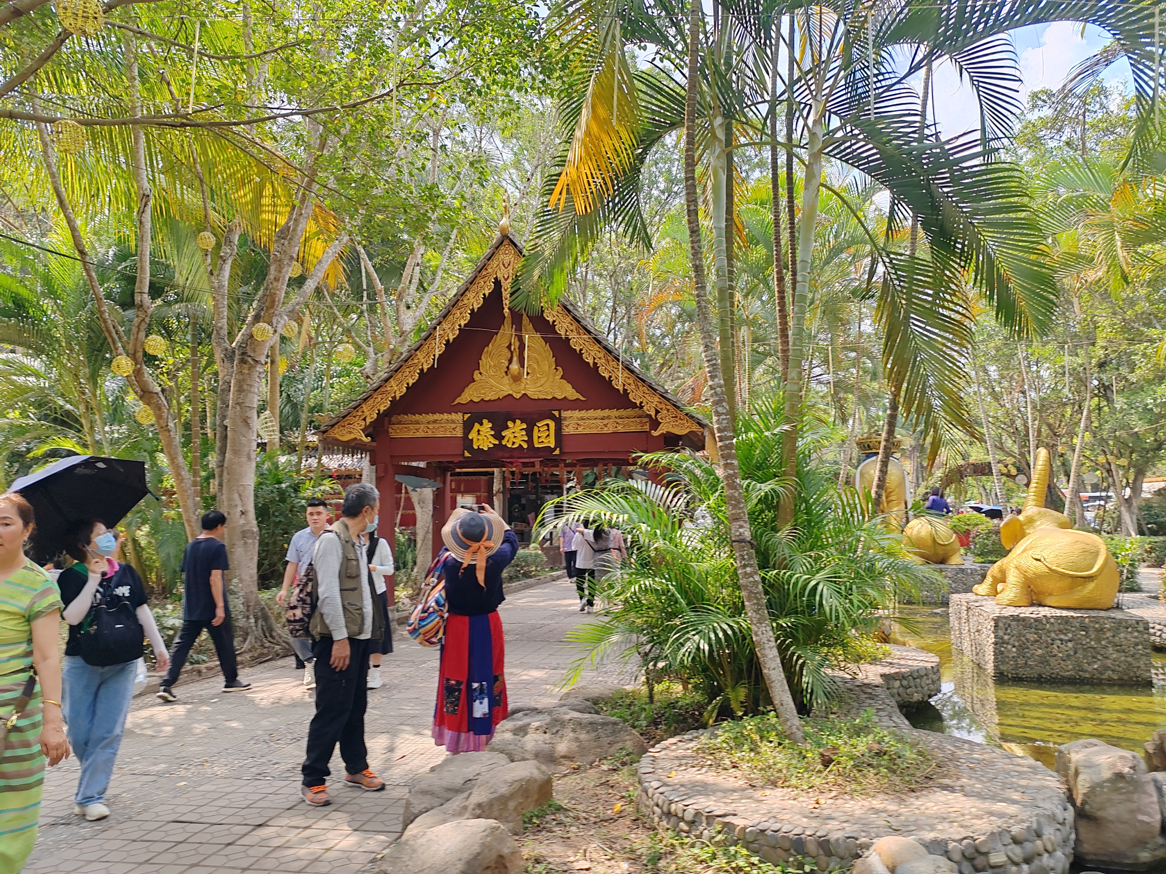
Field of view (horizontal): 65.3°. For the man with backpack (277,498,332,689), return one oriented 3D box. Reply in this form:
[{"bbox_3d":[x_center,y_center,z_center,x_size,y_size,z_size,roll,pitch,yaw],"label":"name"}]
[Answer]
[{"bbox_3d":[-2.520,1.463,8.566,0.600,1.730,0.450,0,-5,-5],"label":"man with backpack"}]

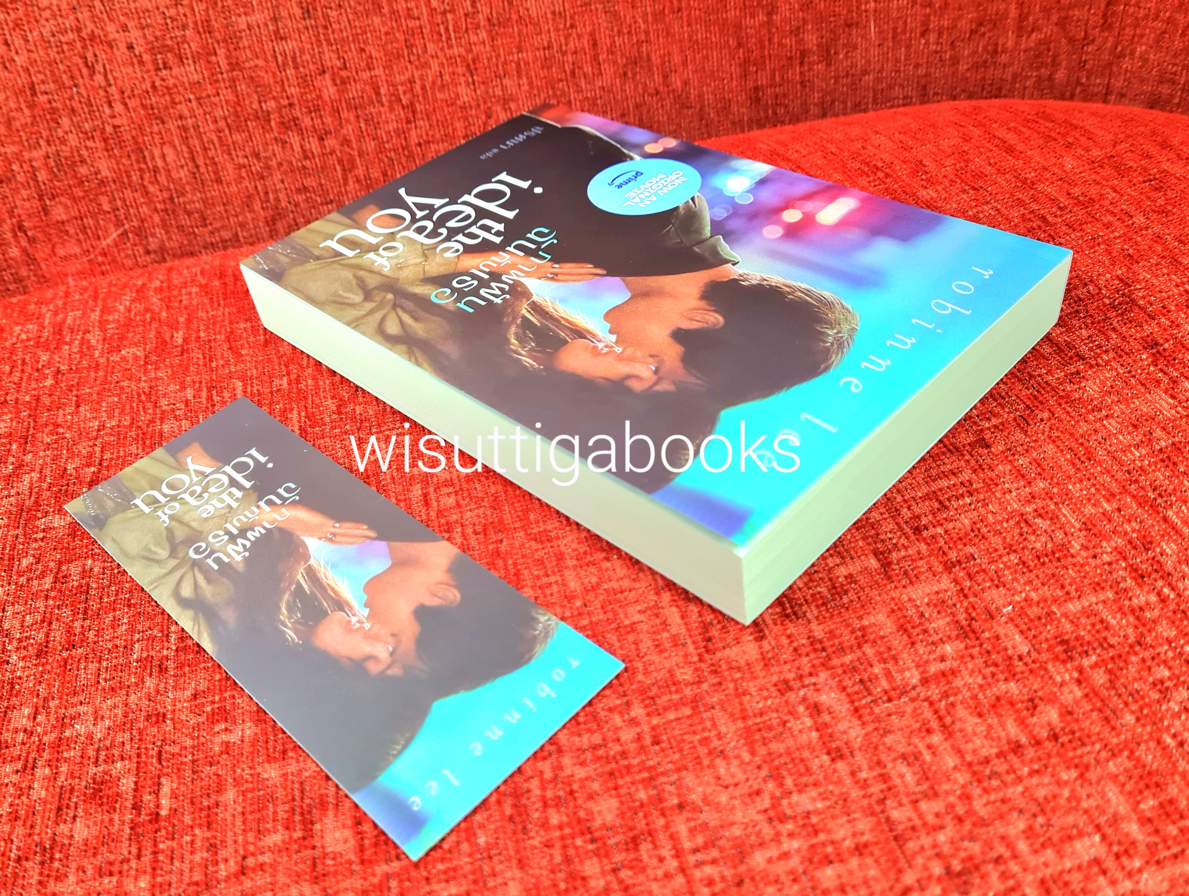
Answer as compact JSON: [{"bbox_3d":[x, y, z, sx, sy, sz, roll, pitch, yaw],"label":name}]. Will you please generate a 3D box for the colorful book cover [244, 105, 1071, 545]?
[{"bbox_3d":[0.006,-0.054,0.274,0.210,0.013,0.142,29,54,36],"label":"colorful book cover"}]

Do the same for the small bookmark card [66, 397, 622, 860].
[{"bbox_3d":[-0.069,0.031,0.216,0.151,0.002,0.056,28,51,33],"label":"small bookmark card"}]

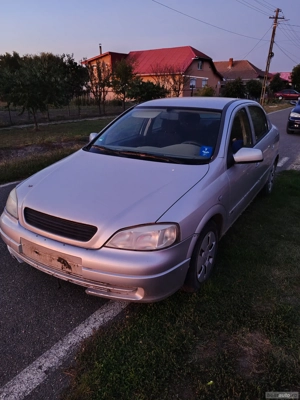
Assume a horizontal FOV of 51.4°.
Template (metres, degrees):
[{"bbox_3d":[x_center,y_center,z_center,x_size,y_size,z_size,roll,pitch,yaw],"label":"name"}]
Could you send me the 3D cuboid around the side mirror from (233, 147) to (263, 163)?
[{"bbox_3d":[0.846,-0.384,2.736,0.210,0.135,0.110,13,24,29],"label":"side mirror"}]

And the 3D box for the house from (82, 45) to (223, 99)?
[{"bbox_3d":[0.219,-16.117,40.946,15.800,6.450,9.200,15,24,36],"label":"house"}]

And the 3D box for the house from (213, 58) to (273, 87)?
[{"bbox_3d":[14.838,-21.487,56.481,12.500,6.500,8.500,15,24,36],"label":"house"}]

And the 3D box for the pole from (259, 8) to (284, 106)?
[{"bbox_3d":[11.981,-13.953,31.153,1.400,8.943,0.400,13,22,28],"label":"pole"}]

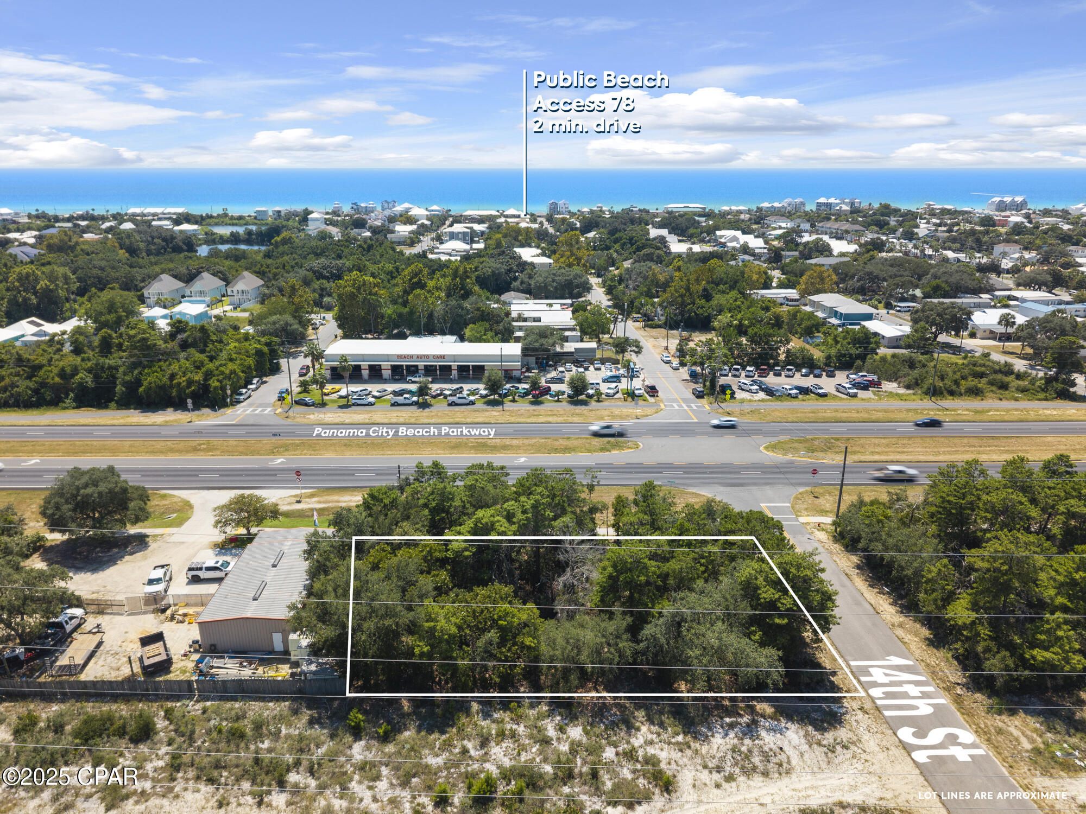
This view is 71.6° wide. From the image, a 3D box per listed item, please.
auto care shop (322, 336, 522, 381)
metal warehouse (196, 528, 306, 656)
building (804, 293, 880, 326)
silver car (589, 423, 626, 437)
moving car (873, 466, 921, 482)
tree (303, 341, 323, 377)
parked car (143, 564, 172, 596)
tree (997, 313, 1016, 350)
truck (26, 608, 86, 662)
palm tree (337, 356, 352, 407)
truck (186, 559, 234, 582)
[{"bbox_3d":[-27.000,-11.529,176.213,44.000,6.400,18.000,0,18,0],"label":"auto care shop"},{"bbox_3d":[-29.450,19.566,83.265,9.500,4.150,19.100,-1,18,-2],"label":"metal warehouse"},{"bbox_3d":[91.000,-29.284,230.269,12.000,7.300,27.600,-1,18,-2],"label":"building"},{"bbox_3d":[11.550,3.956,135.493,5.800,1.950,1.950,0,18,-1],"label":"silver car"},{"bbox_3d":[53.800,10.028,114.972,5.700,1.800,2.000,0,18,0],"label":"moving car"},{"bbox_3d":[-51.000,-10.134,167.835,4.000,9.000,4.000,-5,19,-17],"label":"tree"},{"bbox_3d":[-43.500,19.683,85.198,2.030,1.920,5.750,-5,18,-15],"label":"parked car"},{"bbox_3d":[121.000,-19.725,196.894,4.200,9.500,4.200,11,21,30],"label":"tree"},{"bbox_3d":[-49.050,22.602,75.947,2.050,2.020,6.250,0,18,1],"label":"truck"},{"bbox_3d":[-39.150,-5.399,149.929,3.000,10.400,3.000,0,18,0],"label":"palm tree"},{"bbox_3d":[-37.850,19.006,87.291,5.880,1.930,2.050,-1,18,-2],"label":"truck"}]

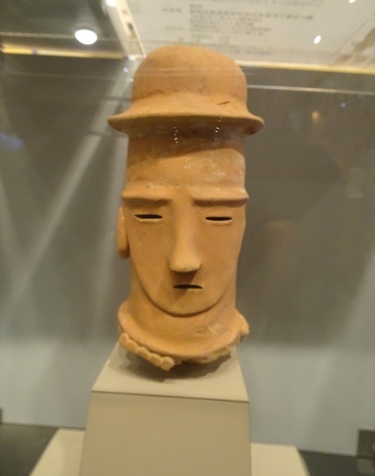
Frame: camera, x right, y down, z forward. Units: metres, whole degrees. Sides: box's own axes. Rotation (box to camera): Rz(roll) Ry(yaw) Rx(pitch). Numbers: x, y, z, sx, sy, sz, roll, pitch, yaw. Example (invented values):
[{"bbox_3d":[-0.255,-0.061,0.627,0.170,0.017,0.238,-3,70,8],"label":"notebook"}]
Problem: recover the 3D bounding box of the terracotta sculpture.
[{"bbox_3d":[-0.003,-0.040,0.488,0.208,0.409,0.191,1,6,-6],"label":"terracotta sculpture"}]

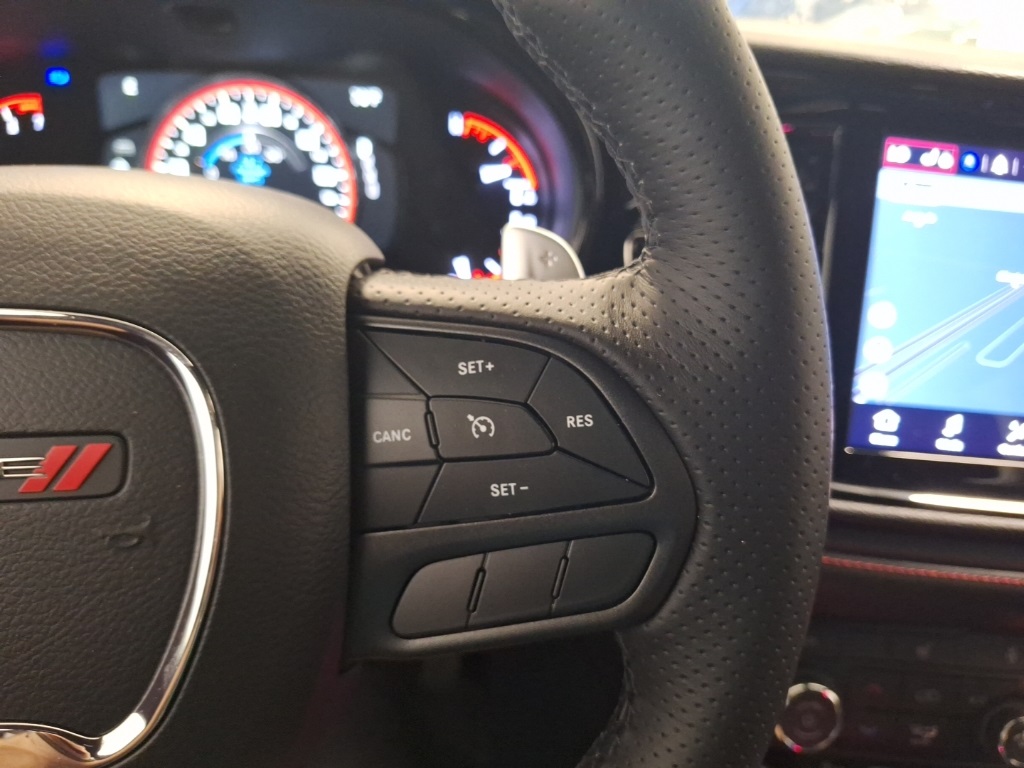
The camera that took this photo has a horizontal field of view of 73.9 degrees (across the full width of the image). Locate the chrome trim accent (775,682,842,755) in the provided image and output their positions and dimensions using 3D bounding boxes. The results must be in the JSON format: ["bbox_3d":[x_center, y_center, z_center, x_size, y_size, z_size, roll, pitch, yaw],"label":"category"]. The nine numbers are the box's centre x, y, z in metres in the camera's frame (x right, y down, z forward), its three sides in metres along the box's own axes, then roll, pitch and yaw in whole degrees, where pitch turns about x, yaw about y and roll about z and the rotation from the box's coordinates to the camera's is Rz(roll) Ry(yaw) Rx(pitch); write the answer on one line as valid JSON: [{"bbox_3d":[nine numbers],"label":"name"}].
[{"bbox_3d":[0.125,0.141,0.287,0.029,0.030,0.011,7,-8,4],"label":"chrome trim accent"}]

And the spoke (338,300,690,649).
[{"bbox_3d":[0.002,0.021,0.148,0.075,0.077,0.025,-1,5,3],"label":"spoke"}]

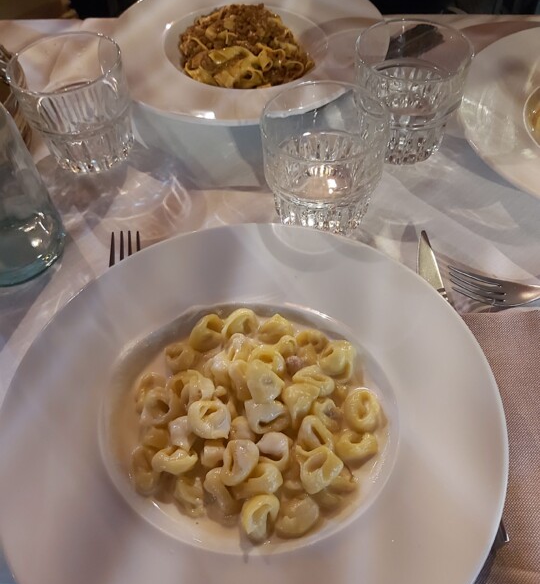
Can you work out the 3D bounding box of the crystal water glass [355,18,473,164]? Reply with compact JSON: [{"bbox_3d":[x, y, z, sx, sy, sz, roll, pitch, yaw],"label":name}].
[{"bbox_3d":[0.113,-0.164,0.452,0.088,0.083,0.088,-4,54,0],"label":"crystal water glass"}]

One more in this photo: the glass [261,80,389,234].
[{"bbox_3d":[0.038,-0.095,0.406,0.088,0.083,0.088,-4,54,0],"label":"glass"}]

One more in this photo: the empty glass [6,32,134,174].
[{"bbox_3d":[-0.163,-0.159,0.464,0.088,0.083,0.088,-4,54,0],"label":"empty glass"}]

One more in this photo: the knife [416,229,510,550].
[{"bbox_3d":[0.119,0.043,0.345,0.021,0.012,0.217,-2,54,1],"label":"knife"}]

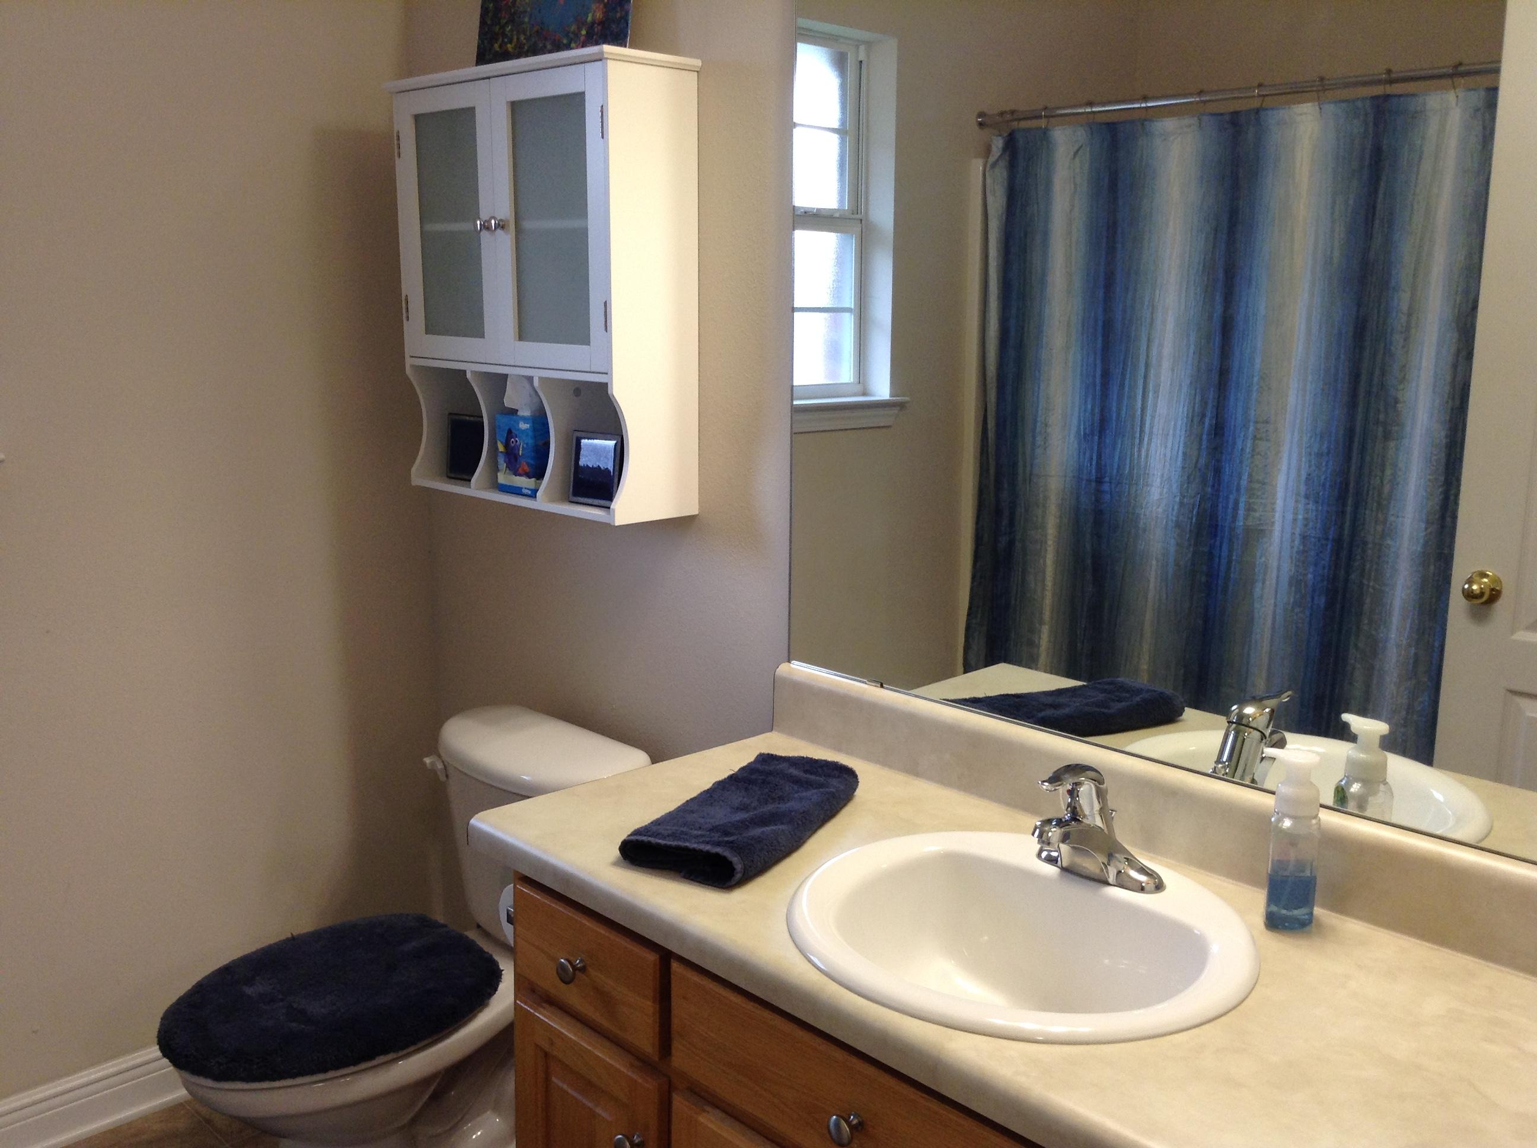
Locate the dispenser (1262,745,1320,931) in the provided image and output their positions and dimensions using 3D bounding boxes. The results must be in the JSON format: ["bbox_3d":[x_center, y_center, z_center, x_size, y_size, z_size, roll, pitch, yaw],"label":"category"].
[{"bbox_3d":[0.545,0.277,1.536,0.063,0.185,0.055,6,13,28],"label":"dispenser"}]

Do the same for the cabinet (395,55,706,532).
[{"bbox_3d":[-0.375,-0.457,2.371,0.182,0.678,0.602,-10,15,-43],"label":"cabinet"}]

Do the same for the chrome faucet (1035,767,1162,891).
[{"bbox_3d":[0.338,0.273,1.599,0.168,0.138,0.156,-10,15,-43],"label":"chrome faucet"}]

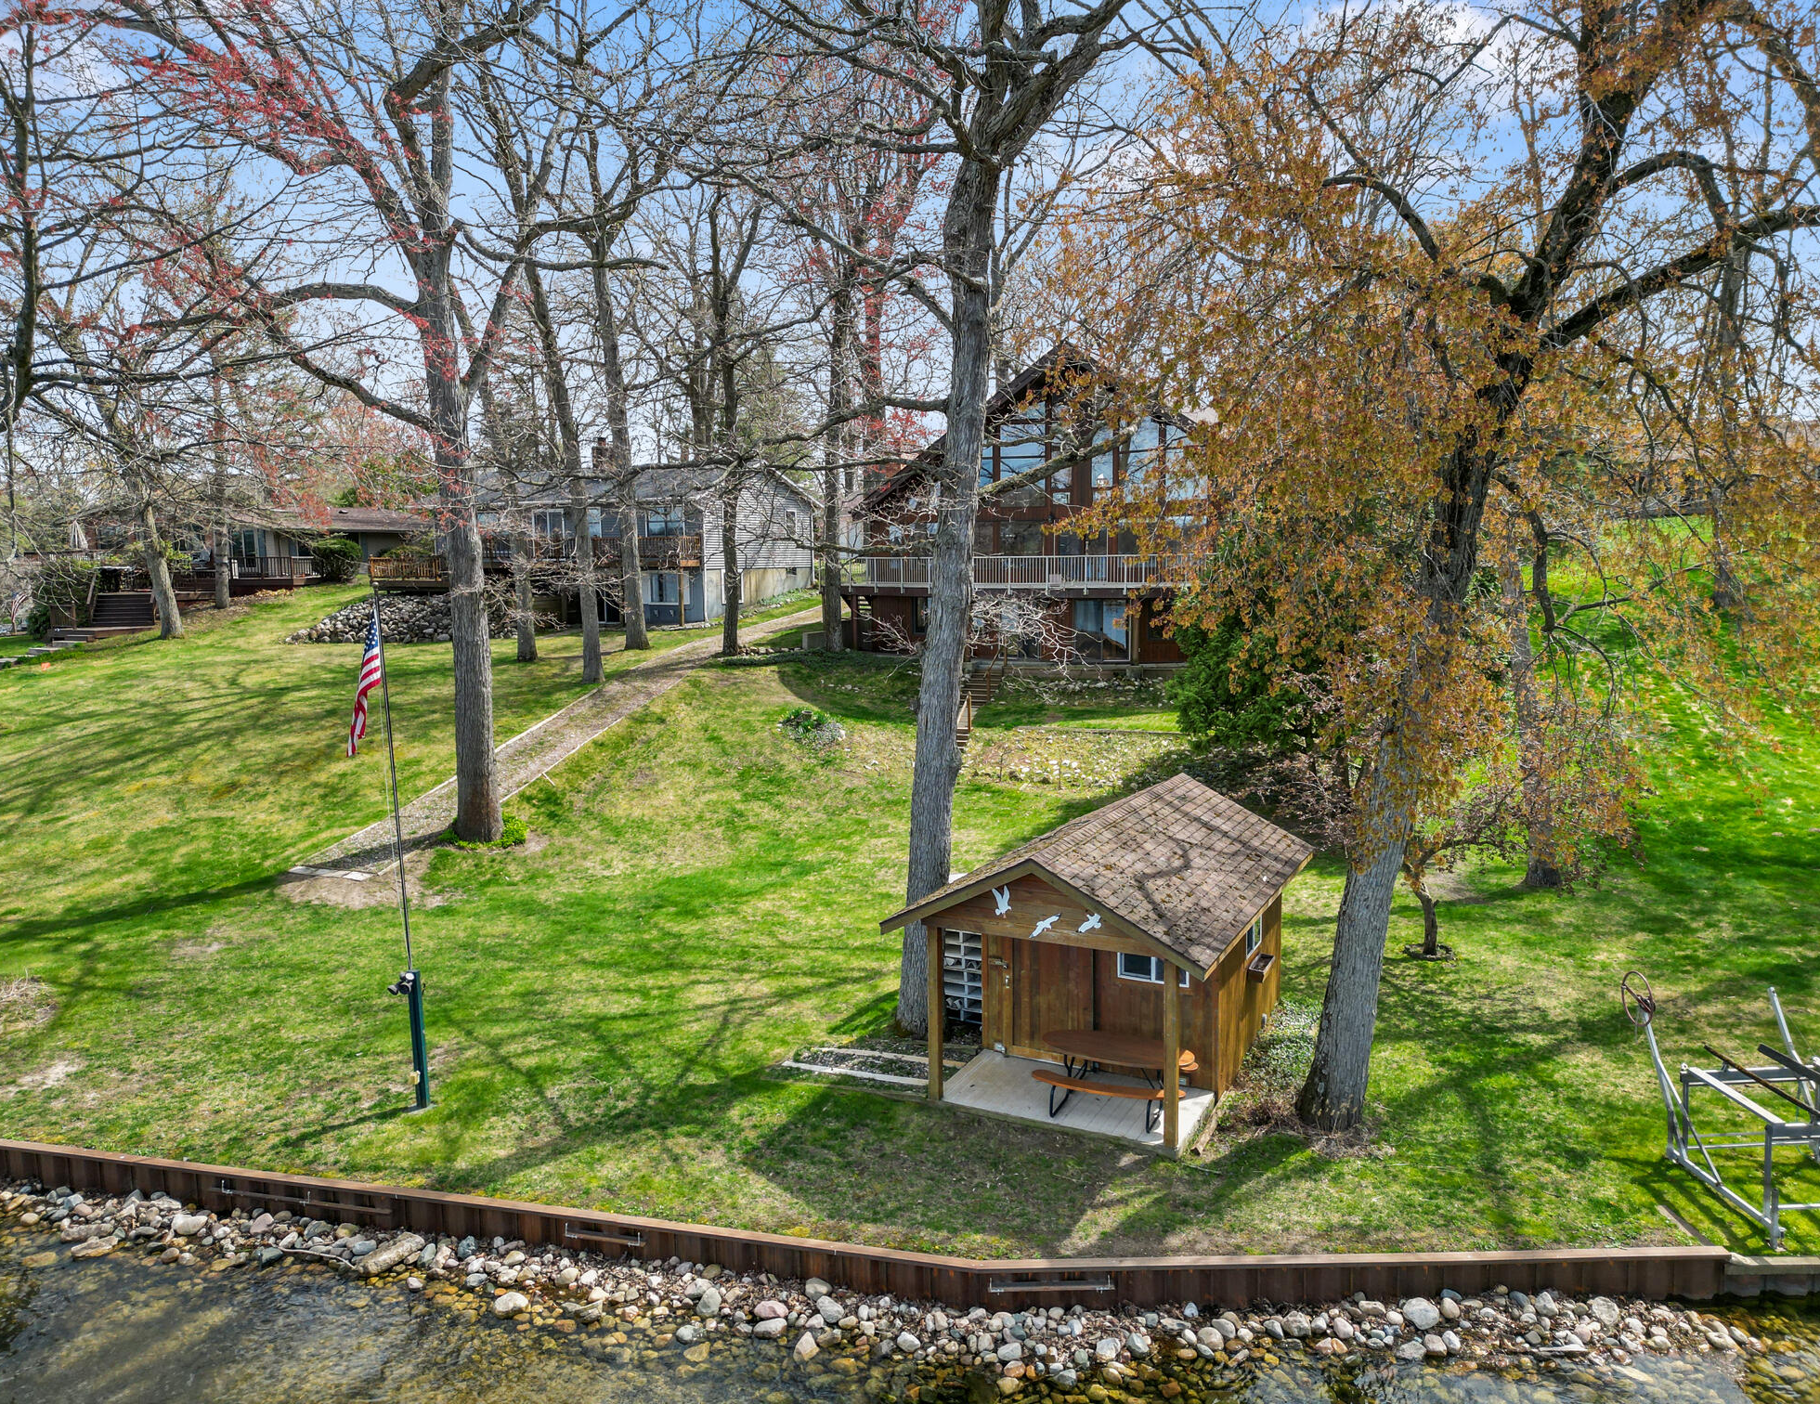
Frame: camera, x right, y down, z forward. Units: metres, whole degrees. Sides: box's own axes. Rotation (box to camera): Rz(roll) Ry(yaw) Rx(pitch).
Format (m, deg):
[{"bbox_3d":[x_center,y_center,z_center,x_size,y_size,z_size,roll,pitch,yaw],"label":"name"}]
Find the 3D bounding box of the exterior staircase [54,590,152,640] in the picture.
[{"bbox_3d":[-31.945,-3.424,51.500,3.400,1.900,3.000,-5,8,-35],"label":"exterior staircase"}]

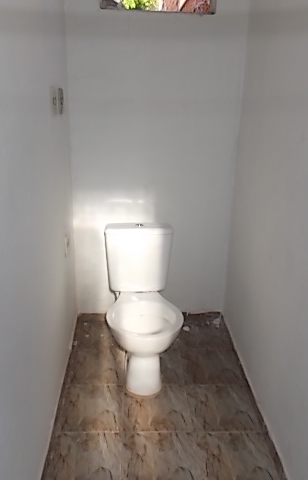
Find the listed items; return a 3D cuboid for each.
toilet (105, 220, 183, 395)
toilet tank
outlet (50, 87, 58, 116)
[{"bbox_3d":[-0.059,0.345,2.142,0.375,0.750,0.575,0,19,-5],"label":"toilet"},{"bbox_3d":[-0.077,0.093,2.270,0.350,0.365,0.165,0,19,-5],"label":"toilet tank"},{"bbox_3d":[-0.435,-0.605,1.858,0.013,0.117,0.095,0,19,-3],"label":"outlet"}]

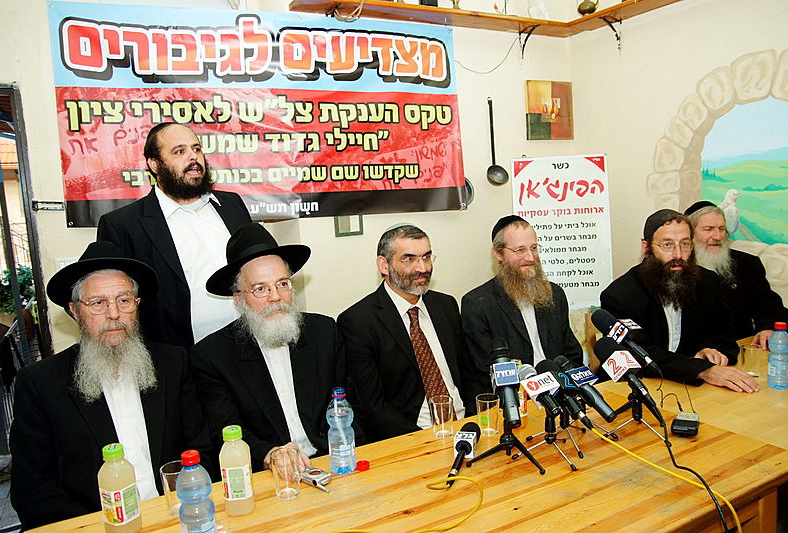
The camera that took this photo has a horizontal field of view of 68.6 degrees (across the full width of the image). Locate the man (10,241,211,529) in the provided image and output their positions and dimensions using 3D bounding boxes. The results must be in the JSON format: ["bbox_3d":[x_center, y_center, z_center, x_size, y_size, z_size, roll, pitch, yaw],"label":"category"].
[{"bbox_3d":[-0.584,0.606,1.382,0.540,1.350,0.760,-8,6,-35],"label":"man"}]

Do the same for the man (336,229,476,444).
[{"bbox_3d":[0.181,0.511,1.851,0.510,1.330,0.760,-8,6,-30],"label":"man"}]

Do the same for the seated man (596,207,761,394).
[{"bbox_3d":[1.112,0.423,2.141,0.580,1.300,0.800,-6,5,-12],"label":"seated man"}]

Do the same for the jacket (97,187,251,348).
[{"bbox_3d":[-0.763,0.082,2.059,0.520,0.740,0.310,-9,7,-40],"label":"jacket"}]

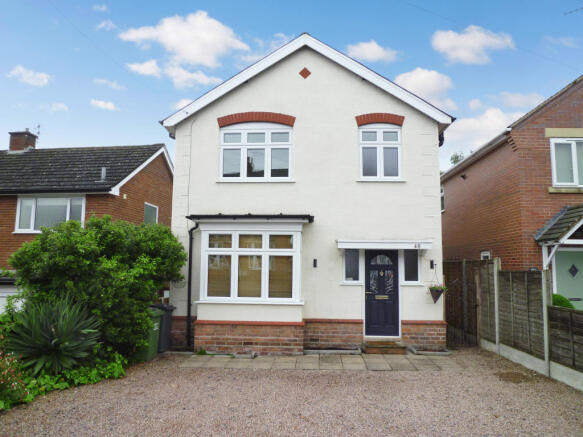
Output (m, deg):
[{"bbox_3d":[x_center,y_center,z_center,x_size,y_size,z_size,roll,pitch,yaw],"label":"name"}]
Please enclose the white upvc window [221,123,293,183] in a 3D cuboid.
[{"bbox_3d":[-0.835,-1.565,9.704,1.733,1.469,0.120,0,-6,4],"label":"white upvc window"}]

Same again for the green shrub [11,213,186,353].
[{"bbox_3d":[-4.154,1.456,8.632,3.600,3.007,2.500,0,-4,3],"label":"green shrub"}]

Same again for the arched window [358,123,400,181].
[{"bbox_3d":[2.072,-1.532,9.485,0.977,1.395,0.120,0,-6,4],"label":"arched window"}]

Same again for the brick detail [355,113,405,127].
[{"bbox_3d":[2.163,-2.391,9.908,1.202,0.344,0.120,0,-4,3],"label":"brick detail"}]

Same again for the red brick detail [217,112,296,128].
[{"bbox_3d":[-0.838,-2.363,9.766,1.904,0.377,0.120,0,-6,4],"label":"red brick detail"}]

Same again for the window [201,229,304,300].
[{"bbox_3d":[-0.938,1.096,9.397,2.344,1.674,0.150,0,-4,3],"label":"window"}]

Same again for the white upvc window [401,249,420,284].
[{"bbox_3d":[2.692,1.086,9.167,0.431,0.806,0.120,0,-6,4],"label":"white upvc window"}]

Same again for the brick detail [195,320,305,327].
[{"bbox_3d":[-0.958,2.397,9.242,2.512,0.087,0.140,0,-4,3],"label":"brick detail"}]

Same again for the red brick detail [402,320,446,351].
[{"bbox_3d":[3.076,2.724,9.477,1.030,0.684,0.180,0,-4,3],"label":"red brick detail"}]

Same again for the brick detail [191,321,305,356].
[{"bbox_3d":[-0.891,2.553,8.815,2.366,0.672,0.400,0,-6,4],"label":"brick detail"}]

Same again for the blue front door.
[{"bbox_3d":[2.141,1.758,9.628,0.818,2.032,0.080,0,-4,3],"label":"blue front door"}]

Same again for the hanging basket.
[{"bbox_3d":[3.335,1.743,9.238,0.423,0.396,0.360,0,-4,3],"label":"hanging basket"}]

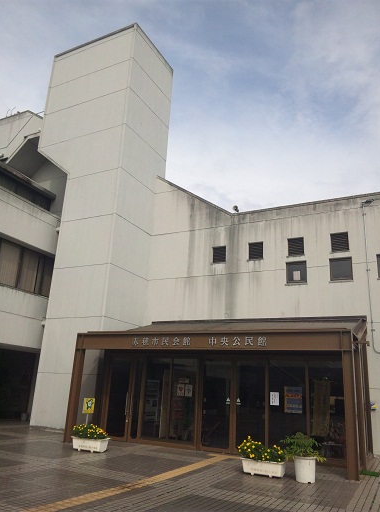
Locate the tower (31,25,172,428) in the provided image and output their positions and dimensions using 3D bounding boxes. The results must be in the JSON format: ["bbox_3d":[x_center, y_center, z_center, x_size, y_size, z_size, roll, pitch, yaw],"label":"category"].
[{"bbox_3d":[-3.868,-1.481,17.690,4.434,15.732,3.128,-6,-19,27],"label":"tower"}]

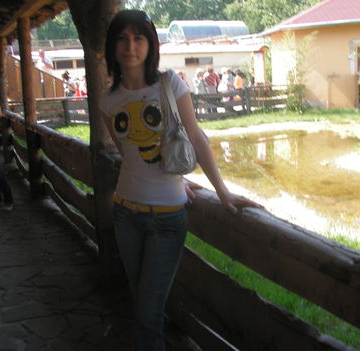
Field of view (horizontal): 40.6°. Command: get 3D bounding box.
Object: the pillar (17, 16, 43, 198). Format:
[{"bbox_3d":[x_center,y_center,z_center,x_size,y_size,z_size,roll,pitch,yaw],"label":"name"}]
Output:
[{"bbox_3d":[-1.866,-0.813,6.033,0.170,2.180,0.170,-7,12,-24],"label":"pillar"}]

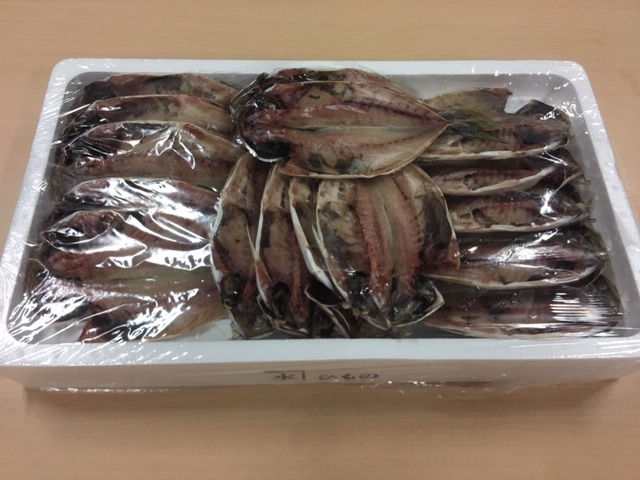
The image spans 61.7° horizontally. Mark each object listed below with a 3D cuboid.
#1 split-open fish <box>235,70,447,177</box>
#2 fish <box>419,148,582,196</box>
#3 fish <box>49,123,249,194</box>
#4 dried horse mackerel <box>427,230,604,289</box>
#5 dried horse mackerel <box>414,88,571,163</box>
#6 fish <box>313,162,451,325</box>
[{"bbox_3d":[0.029,-0.101,0.494,0.213,0.028,0.115,-1,63,-1],"label":"split-open fish"},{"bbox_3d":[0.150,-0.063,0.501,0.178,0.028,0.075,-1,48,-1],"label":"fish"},{"bbox_3d":[-0.144,-0.071,0.494,0.195,0.030,0.092,-1,73,-1],"label":"fish"},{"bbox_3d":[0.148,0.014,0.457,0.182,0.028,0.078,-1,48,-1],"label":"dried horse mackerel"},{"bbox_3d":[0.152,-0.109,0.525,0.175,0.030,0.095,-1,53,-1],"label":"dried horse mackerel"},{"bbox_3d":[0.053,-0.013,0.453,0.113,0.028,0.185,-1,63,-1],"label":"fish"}]

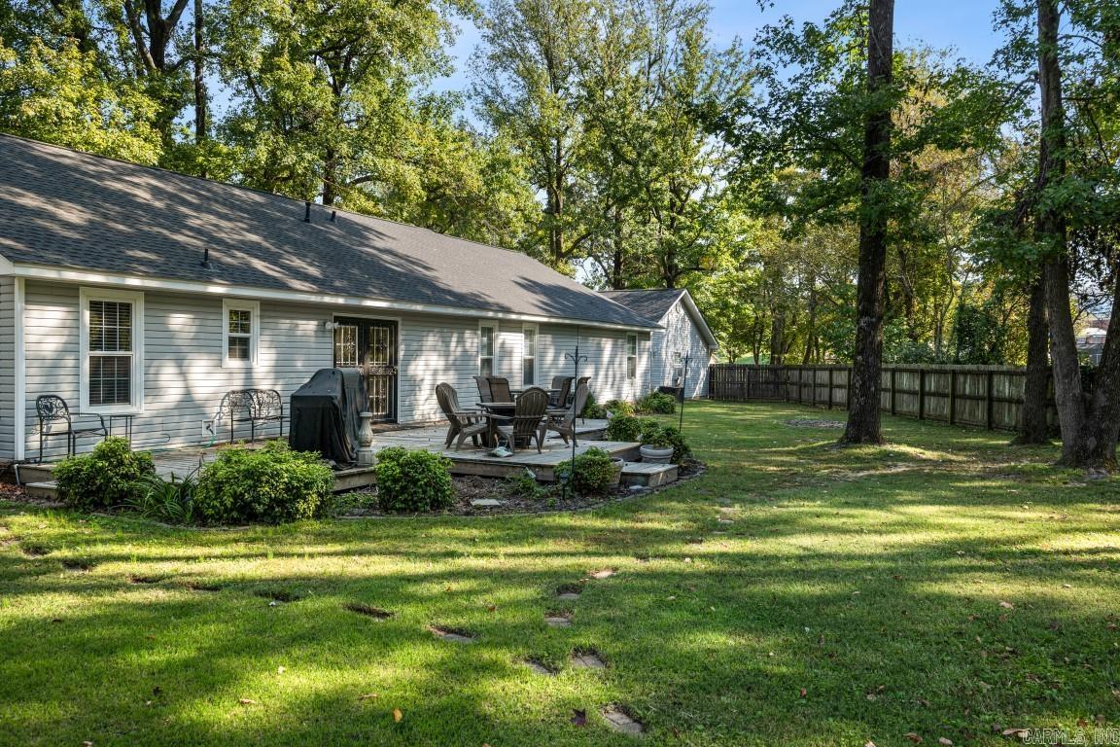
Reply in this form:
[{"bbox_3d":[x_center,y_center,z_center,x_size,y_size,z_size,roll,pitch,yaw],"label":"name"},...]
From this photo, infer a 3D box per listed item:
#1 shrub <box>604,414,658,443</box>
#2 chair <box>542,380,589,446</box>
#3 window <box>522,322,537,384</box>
[{"bbox_3d":[1.300,1.042,16.115,0.950,0.700,0.850,0,1,0],"label":"shrub"},{"bbox_3d":[0.081,0.627,13.200,0.770,0.950,0.730,0,1,-16],"label":"chair"},{"bbox_3d":[-0.720,-0.419,22.016,0.120,1.630,0.830,0,1,27],"label":"window"}]

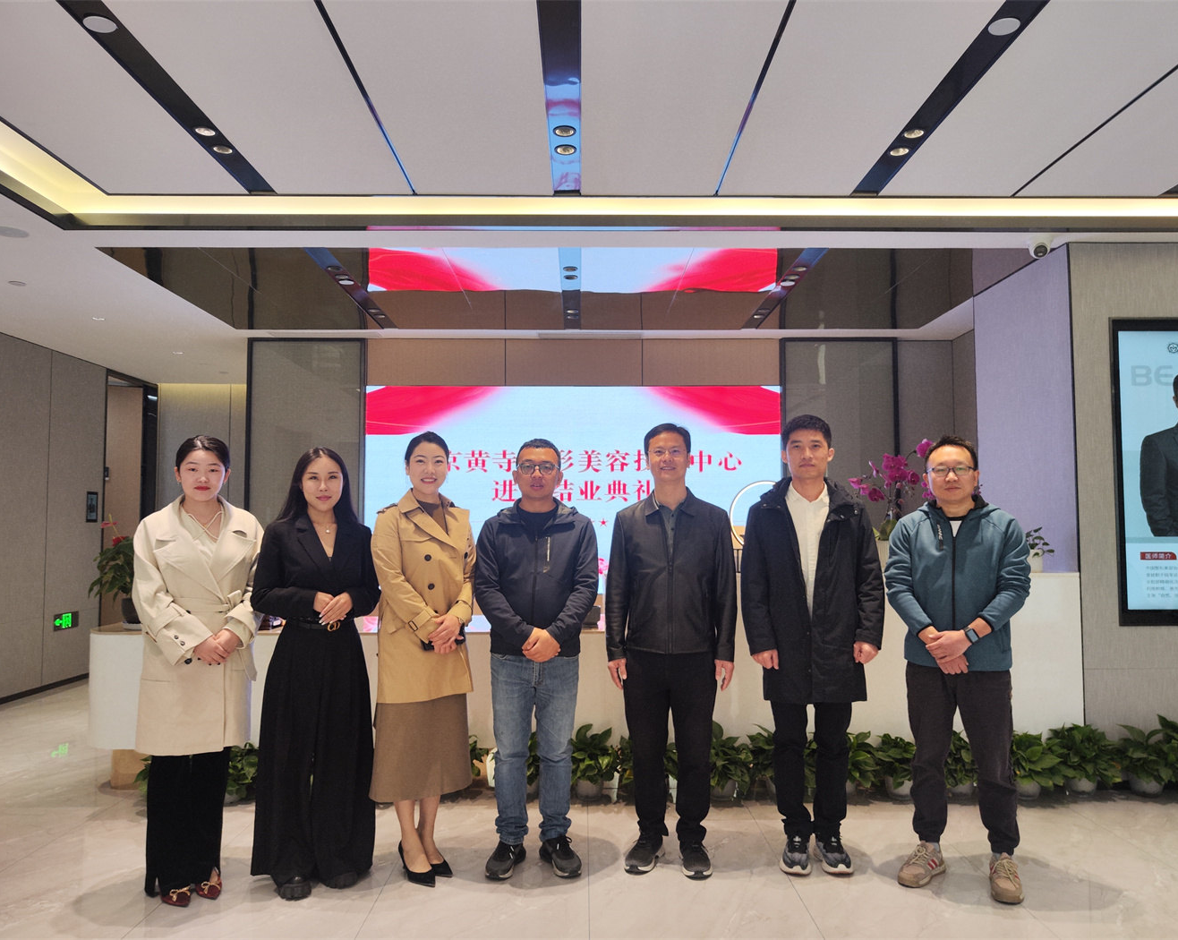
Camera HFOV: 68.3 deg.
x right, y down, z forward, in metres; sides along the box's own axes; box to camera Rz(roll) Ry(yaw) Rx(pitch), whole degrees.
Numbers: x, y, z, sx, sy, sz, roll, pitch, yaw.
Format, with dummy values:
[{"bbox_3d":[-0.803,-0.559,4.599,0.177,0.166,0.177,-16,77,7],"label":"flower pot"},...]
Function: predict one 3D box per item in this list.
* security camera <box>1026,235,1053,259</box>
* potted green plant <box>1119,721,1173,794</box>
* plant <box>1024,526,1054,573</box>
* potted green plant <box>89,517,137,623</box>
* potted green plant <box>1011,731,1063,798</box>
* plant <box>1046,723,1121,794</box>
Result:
[{"bbox_3d":[2.358,-1.153,4.540,0.125,0.100,0.125,-2,-4,26],"label":"security camera"},{"bbox_3d":[2.775,1.438,4.325,0.283,0.331,0.250,0,-3,0],"label":"potted green plant"},{"bbox_3d":[2.385,0.423,4.626,0.188,0.235,0.170,0,-3,0],"label":"plant"},{"bbox_3d":[-2.380,0.539,4.577,0.480,0.597,0.450,0,-4,0],"label":"potted green plant"},{"bbox_3d":[2.184,1.456,4.302,0.320,0.303,0.310,0,-4,0],"label":"potted green plant"},{"bbox_3d":[2.469,1.442,4.335,0.360,0.334,0.340,0,-4,0],"label":"plant"}]

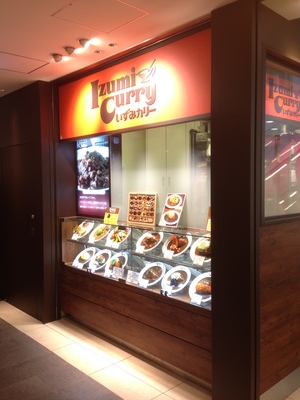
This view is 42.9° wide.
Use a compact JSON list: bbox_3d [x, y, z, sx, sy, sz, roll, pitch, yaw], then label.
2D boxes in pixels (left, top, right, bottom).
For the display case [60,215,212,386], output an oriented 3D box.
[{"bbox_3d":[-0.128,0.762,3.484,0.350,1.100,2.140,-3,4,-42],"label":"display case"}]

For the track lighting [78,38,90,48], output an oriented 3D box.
[{"bbox_3d":[-0.480,-1.148,2.797,0.100,0.070,0.100,-3,4,-42],"label":"track lighting"}]

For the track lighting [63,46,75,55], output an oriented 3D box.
[{"bbox_3d":[-0.629,-1.153,2.942,0.100,0.070,0.100,-3,4,-42],"label":"track lighting"}]

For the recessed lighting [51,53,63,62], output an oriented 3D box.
[{"bbox_3d":[-0.762,-1.160,3.108,0.100,0.070,0.100,-1,3,0],"label":"recessed lighting"}]

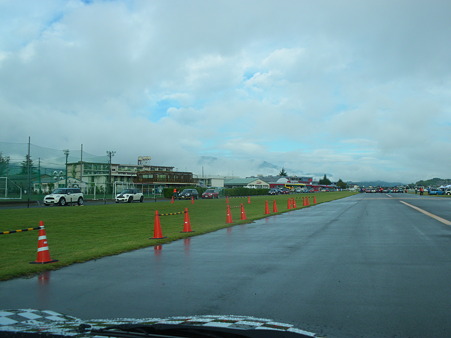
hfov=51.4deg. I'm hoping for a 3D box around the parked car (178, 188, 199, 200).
[{"bbox_3d":[-4.700,3.250,59.300,1.690,1.430,3.800,-1,-3,16],"label":"parked car"}]

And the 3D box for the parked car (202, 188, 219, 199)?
[{"bbox_3d":[-2.140,3.690,68.900,1.690,1.420,3.750,-1,-3,15],"label":"parked car"}]

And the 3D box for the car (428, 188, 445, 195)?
[{"bbox_3d":[48.200,5.300,107.000,3.750,1.430,1.700,2,-3,-35],"label":"car"}]

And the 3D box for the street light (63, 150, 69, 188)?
[{"bbox_3d":[-28.841,0.725,85.000,1.000,8.700,0.800,-1,-3,18],"label":"street light"}]

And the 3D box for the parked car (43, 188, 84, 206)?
[{"bbox_3d":[-13.630,2.380,39.800,1.690,1.430,3.900,-1,-3,15],"label":"parked car"}]

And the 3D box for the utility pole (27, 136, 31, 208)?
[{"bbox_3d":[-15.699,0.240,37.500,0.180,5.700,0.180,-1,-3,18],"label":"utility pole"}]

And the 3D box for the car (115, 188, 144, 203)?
[{"bbox_3d":[-9.880,2.790,48.600,1.690,1.410,3.730,-1,-3,16],"label":"car"}]

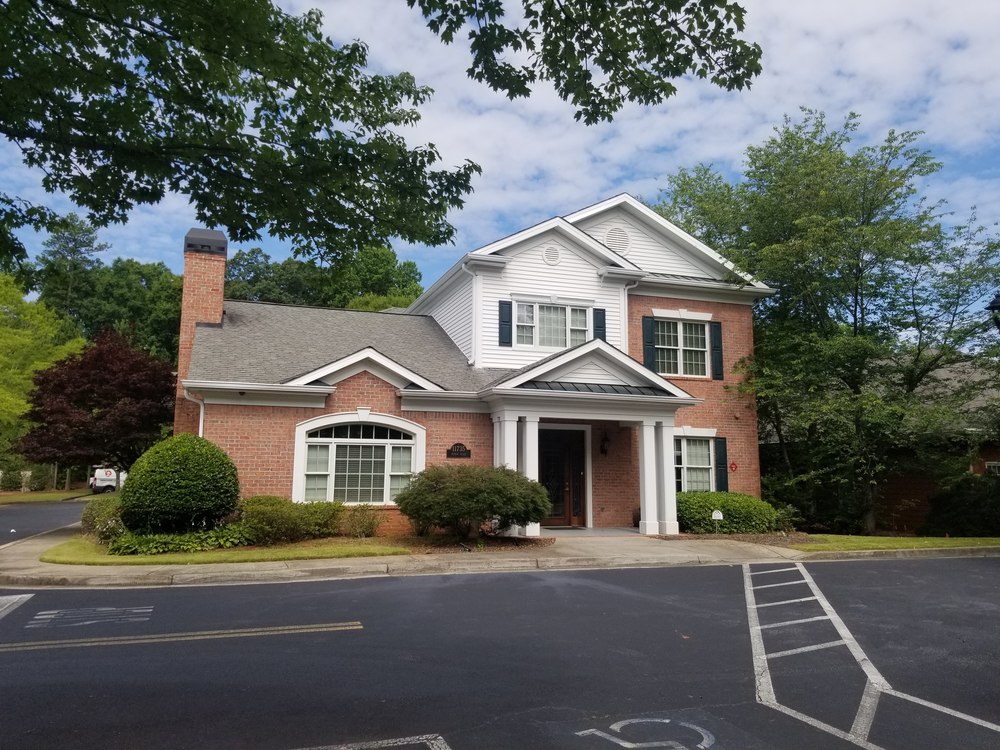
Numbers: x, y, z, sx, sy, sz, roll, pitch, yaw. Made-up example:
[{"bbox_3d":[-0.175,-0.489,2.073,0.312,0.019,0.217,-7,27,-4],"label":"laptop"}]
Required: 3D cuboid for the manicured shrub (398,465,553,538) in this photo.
[{"bbox_3d":[-0.531,2.557,14.908,3.040,1.470,2.500,3,-10,-17],"label":"manicured shrub"}]

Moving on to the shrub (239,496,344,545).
[{"bbox_3d":[-4.035,2.757,14.408,2.040,0.860,1.400,3,-10,-17],"label":"shrub"}]

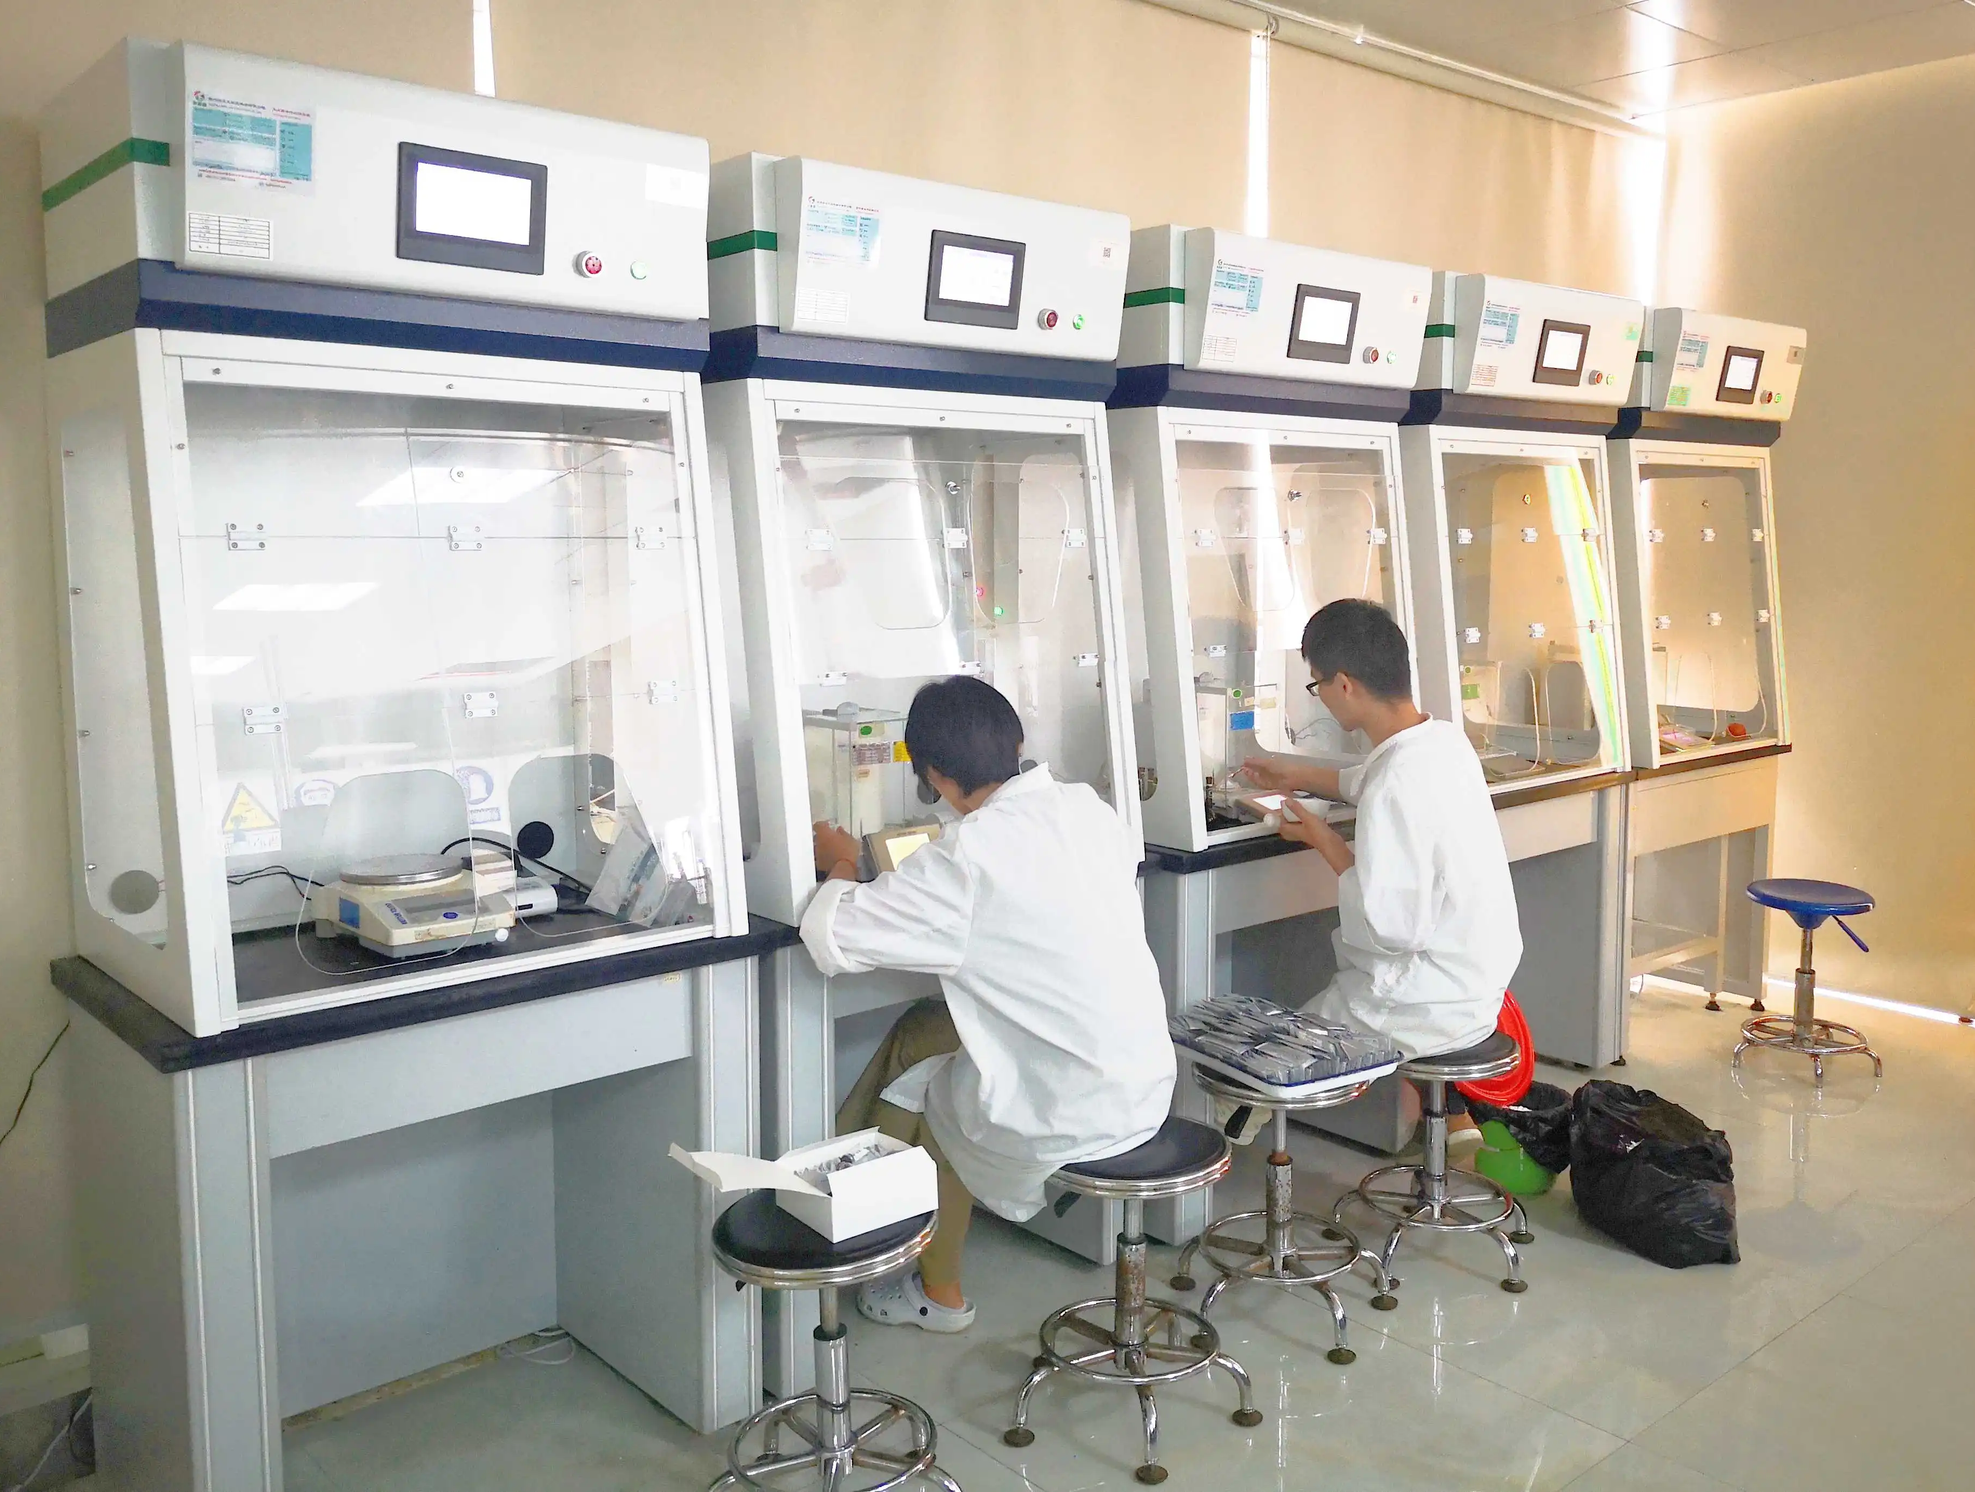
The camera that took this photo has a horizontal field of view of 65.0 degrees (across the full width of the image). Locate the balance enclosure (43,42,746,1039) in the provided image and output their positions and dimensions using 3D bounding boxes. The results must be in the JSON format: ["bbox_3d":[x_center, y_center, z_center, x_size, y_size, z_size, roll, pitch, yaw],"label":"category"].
[{"bbox_3d":[-0.875,-0.295,2.341,0.797,1.217,0.597,-7,10,-40],"label":"balance enclosure"}]

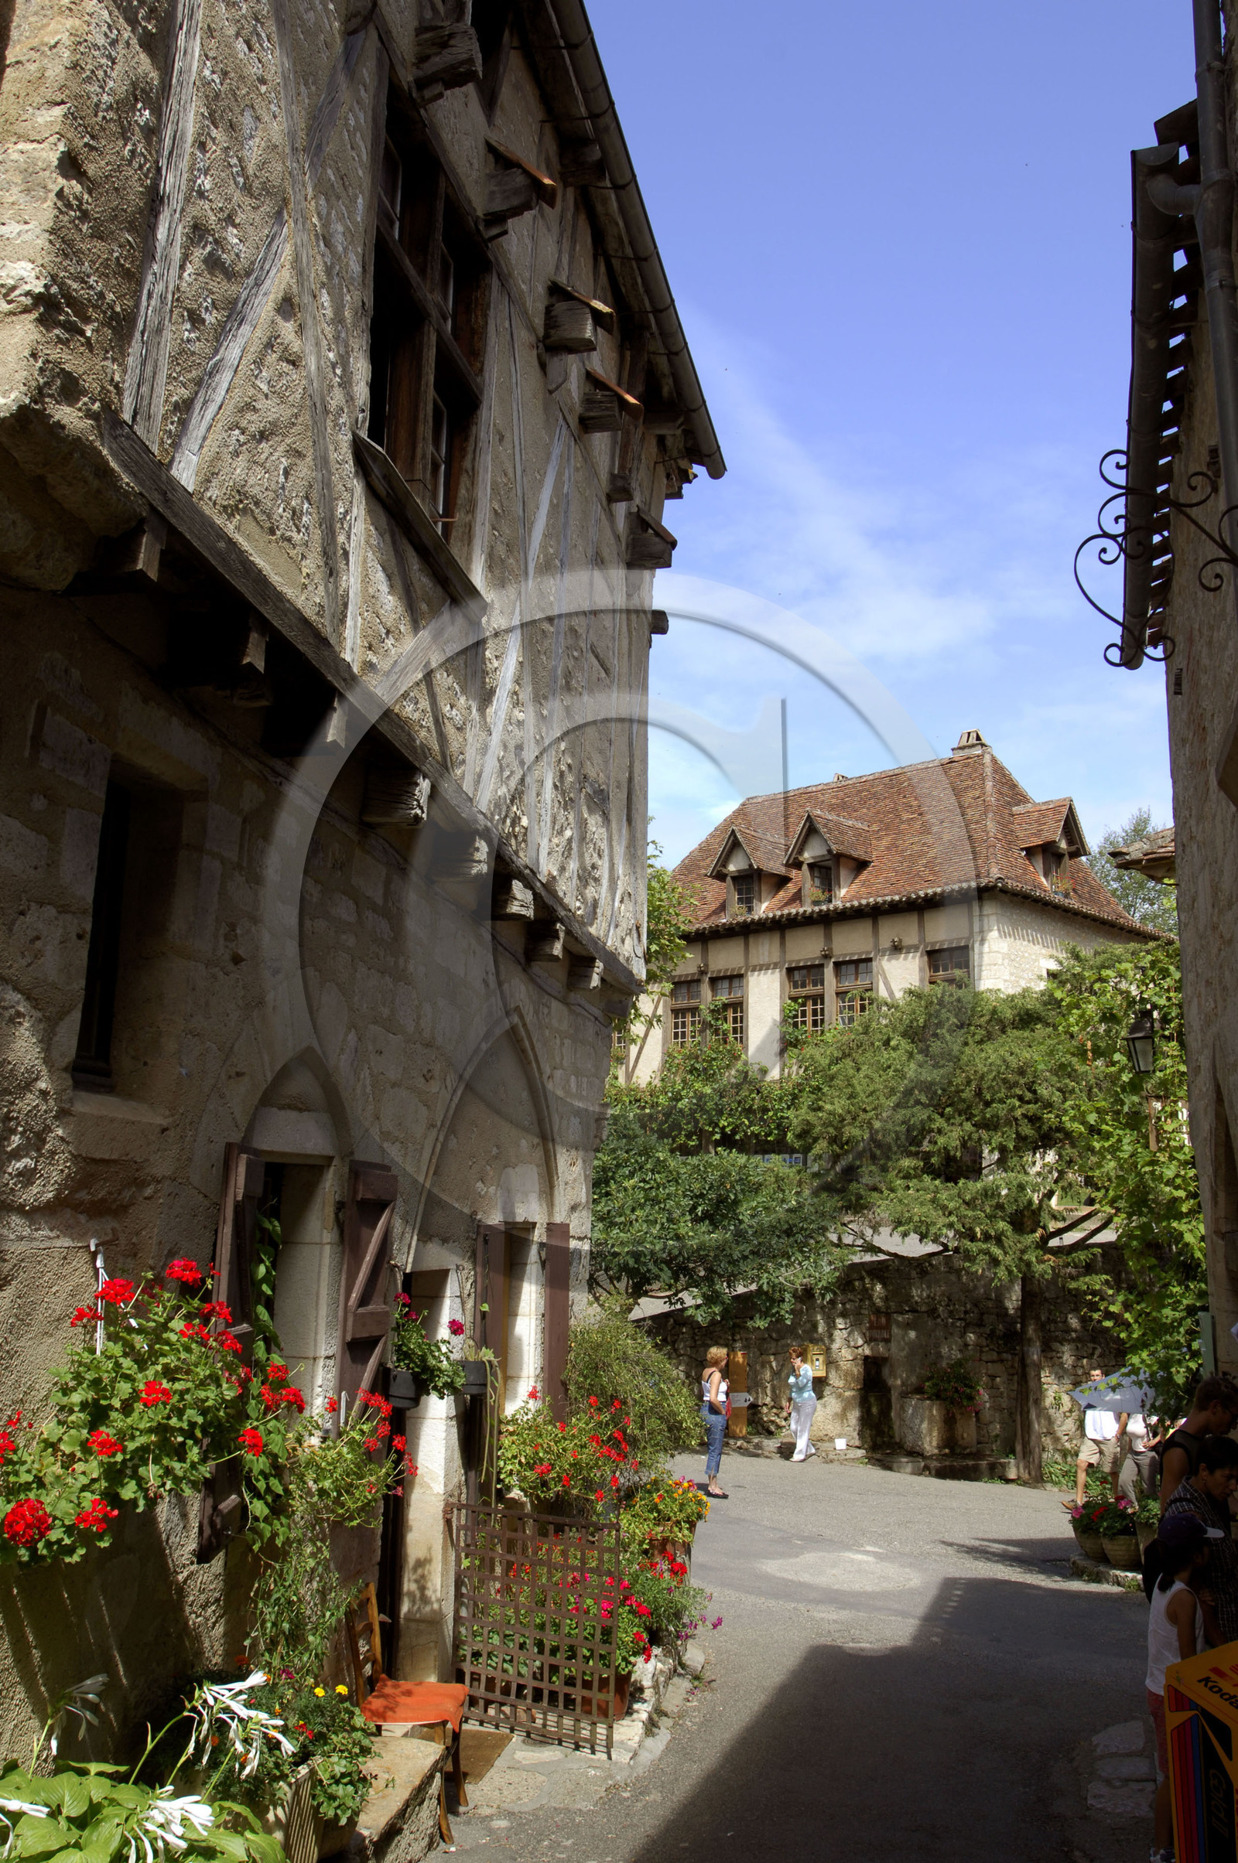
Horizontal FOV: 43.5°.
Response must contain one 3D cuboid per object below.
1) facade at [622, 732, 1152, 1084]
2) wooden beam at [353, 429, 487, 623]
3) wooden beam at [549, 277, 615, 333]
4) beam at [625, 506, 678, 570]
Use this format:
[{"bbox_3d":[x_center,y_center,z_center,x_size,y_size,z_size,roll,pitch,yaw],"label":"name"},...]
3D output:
[{"bbox_3d":[6.082,1.045,36.851,11.200,10.890,8.000,-10,-16,43],"label":"facade"},{"bbox_3d":[-0.791,-1.604,6.462,0.160,0.190,1.450,-1,-12,11],"label":"wooden beam"},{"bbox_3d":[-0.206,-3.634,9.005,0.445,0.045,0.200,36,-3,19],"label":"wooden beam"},{"bbox_3d":[0.264,-2.878,11.451,0.330,0.320,0.280,-1,-12,11],"label":"beam"}]

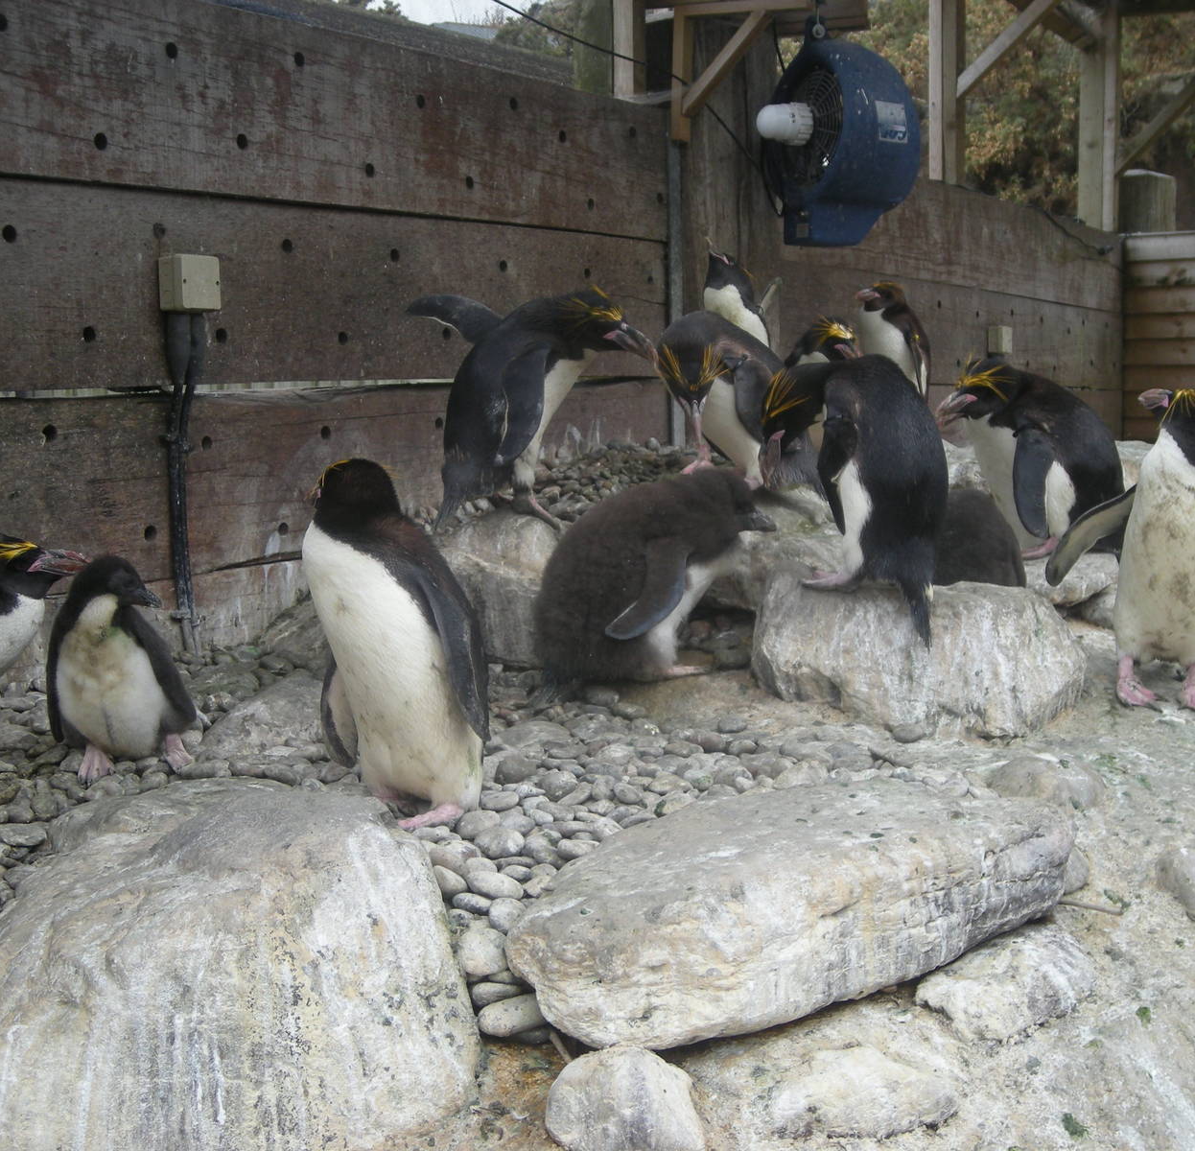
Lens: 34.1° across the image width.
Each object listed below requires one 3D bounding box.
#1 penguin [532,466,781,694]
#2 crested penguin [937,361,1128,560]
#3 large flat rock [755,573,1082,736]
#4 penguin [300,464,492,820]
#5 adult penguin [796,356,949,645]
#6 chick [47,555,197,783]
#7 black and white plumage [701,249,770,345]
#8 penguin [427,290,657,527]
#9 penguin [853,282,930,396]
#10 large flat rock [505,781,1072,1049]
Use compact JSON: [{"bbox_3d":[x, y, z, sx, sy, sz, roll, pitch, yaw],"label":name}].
[{"bbox_3d":[0.098,0.005,3.370,0.390,0.360,0.220,2,6,22],"label":"penguin"},{"bbox_3d":[0.840,-0.229,3.780,0.330,0.375,0.230,-5,8,-37],"label":"crested penguin"},{"bbox_3d":[0.538,0.136,3.270,0.520,0.210,0.340,0,6,12],"label":"large flat rock"},{"bbox_3d":[-0.290,0.093,2.830,0.240,0.515,0.240,4,8,37],"label":"penguin"},{"bbox_3d":[0.445,-0.130,3.270,0.310,0.470,0.210,3,7,35],"label":"adult penguin"},{"bbox_3d":[-0.670,0.131,2.750,0.210,0.305,0.190,-1,6,-6],"label":"chick"},{"bbox_3d":[0.303,-0.479,4.200,0.200,0.450,0.200,4,8,37],"label":"black and white plumage"},{"bbox_3d":[-0.107,-0.286,3.380,0.380,0.400,0.230,2,7,25],"label":"penguin"},{"bbox_3d":[0.718,-0.506,4.800,0.200,0.450,0.200,-7,8,-44],"label":"penguin"},{"bbox_3d":[0.242,0.413,2.420,0.670,0.140,0.310,-12,16,-26],"label":"large flat rock"}]

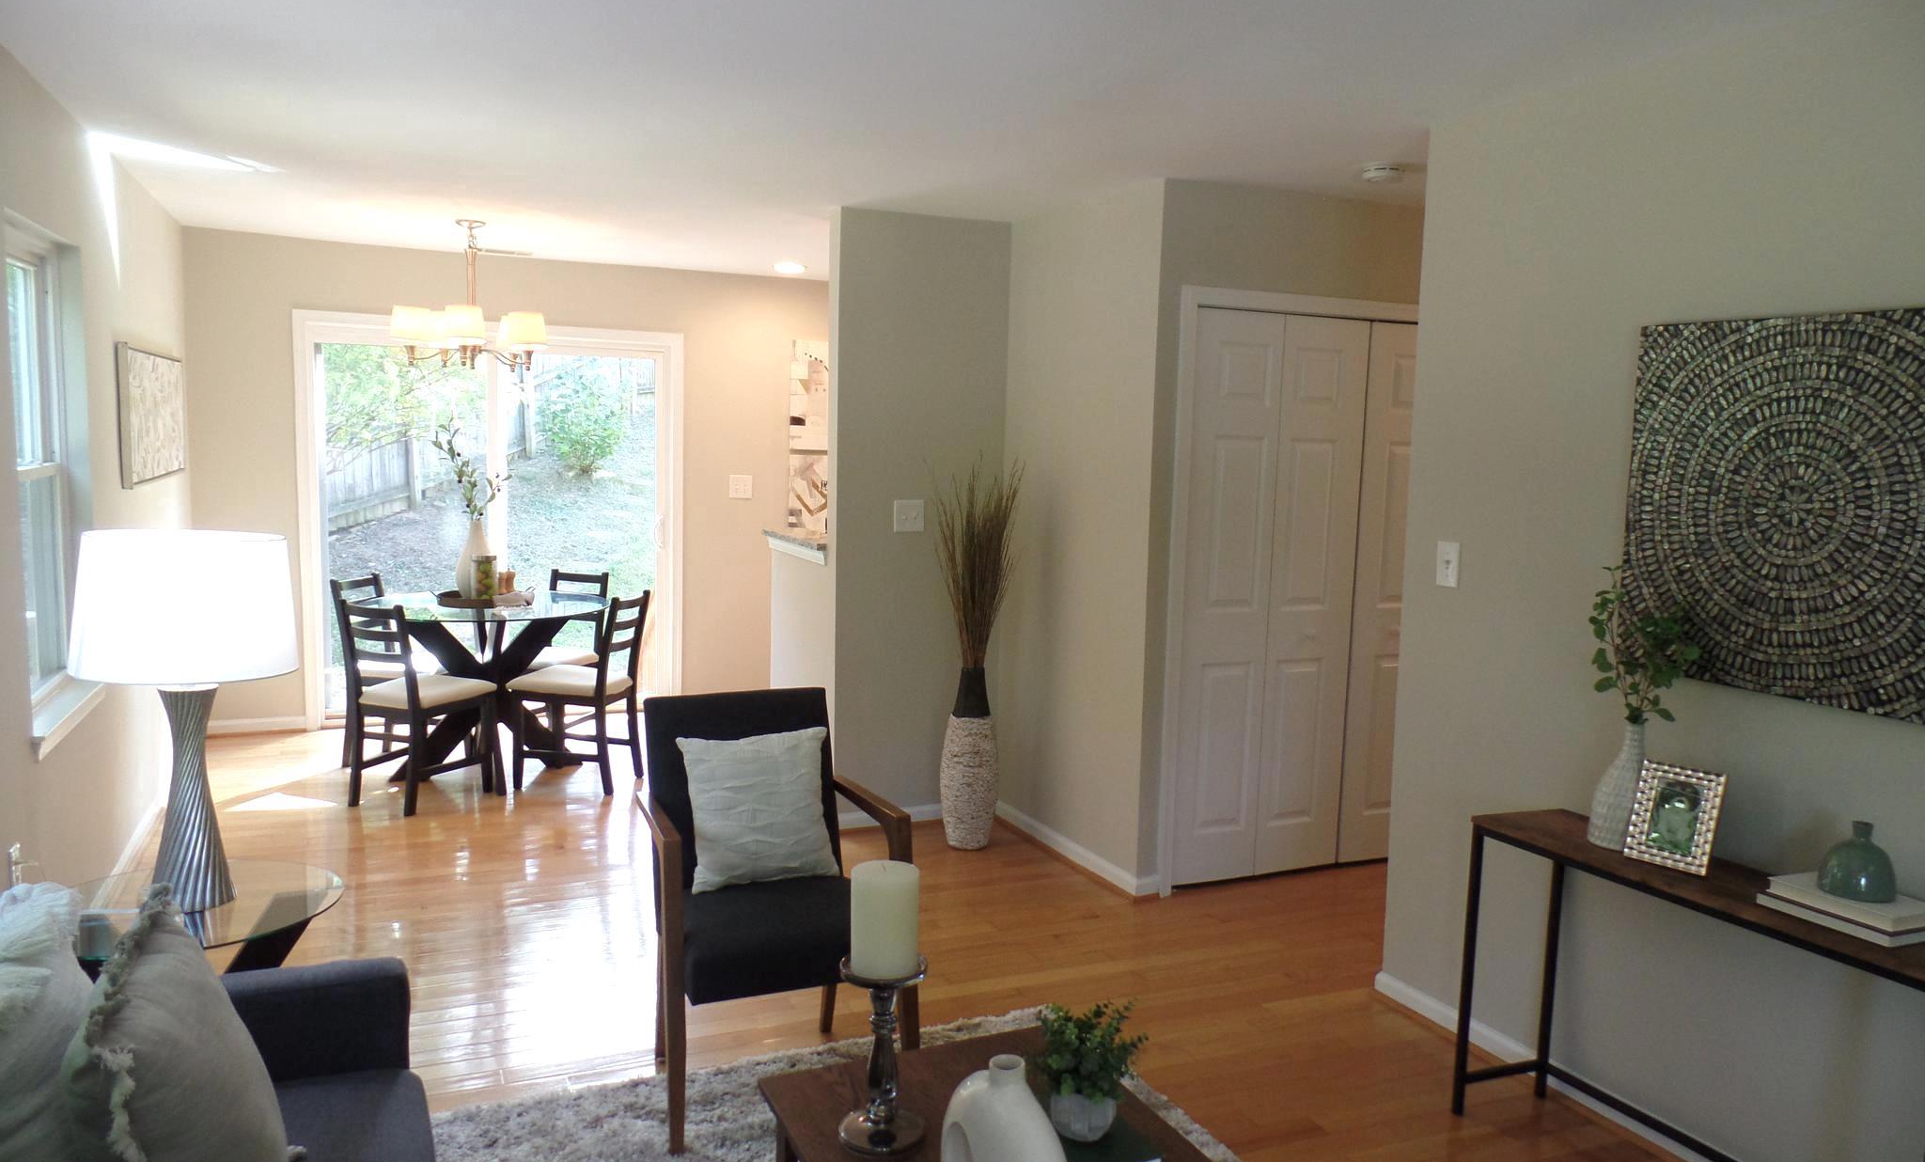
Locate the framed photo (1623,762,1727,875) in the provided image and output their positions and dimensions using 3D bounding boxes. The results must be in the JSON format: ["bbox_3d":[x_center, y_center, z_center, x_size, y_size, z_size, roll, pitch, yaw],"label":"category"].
[{"bbox_3d":[1.486,0.491,2.668,0.030,0.210,0.157,23,-10,-42],"label":"framed photo"}]

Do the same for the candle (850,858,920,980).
[{"bbox_3d":[-0.115,0.519,1.971,0.105,0.165,0.105,1,6,0],"label":"candle"}]

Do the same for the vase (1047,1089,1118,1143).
[{"bbox_3d":[0.183,0.794,1.931,0.104,0.090,0.104,2,6,0],"label":"vase"}]

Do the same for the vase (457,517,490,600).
[{"bbox_3d":[-2.296,-0.104,6.029,0.175,0.360,0.175,-1,7,-24],"label":"vase"}]

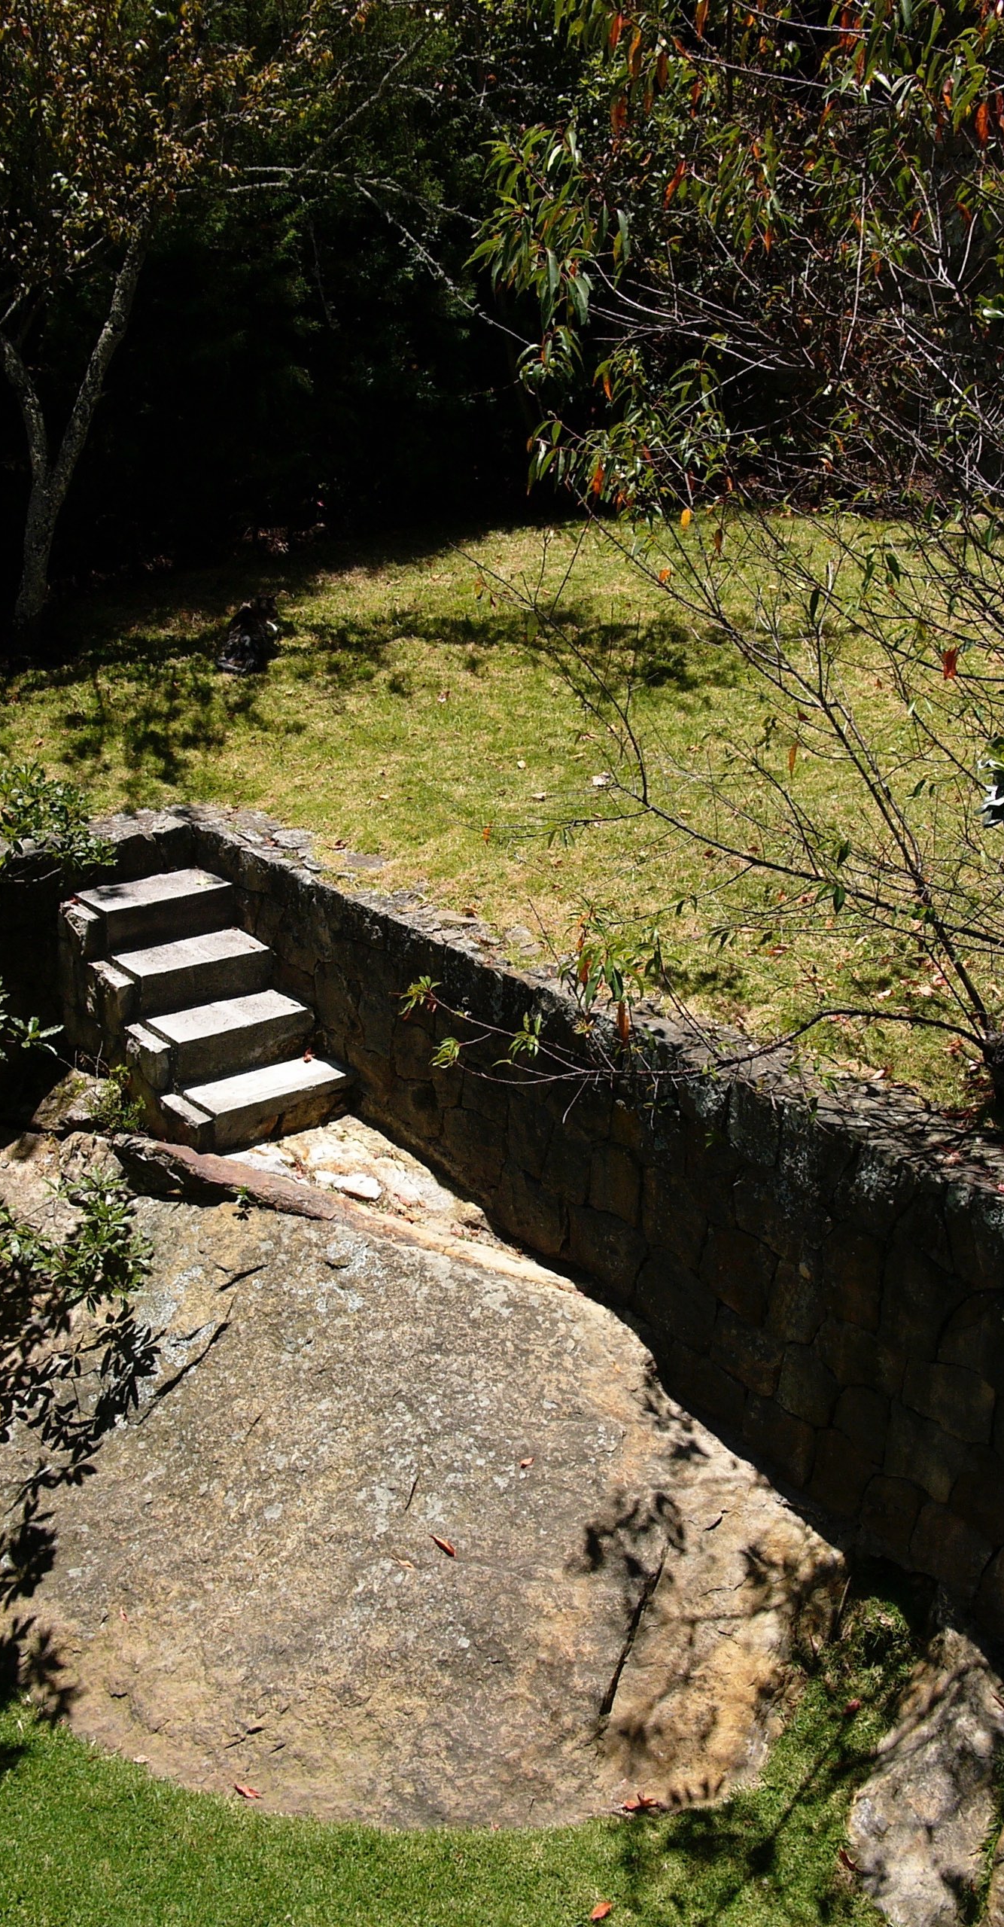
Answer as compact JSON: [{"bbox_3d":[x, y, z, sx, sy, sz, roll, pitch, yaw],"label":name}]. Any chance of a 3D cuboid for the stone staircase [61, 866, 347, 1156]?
[{"bbox_3d":[-1.269,0.190,8.648,0.714,0.788,1.175,-15,25,-34],"label":"stone staircase"}]

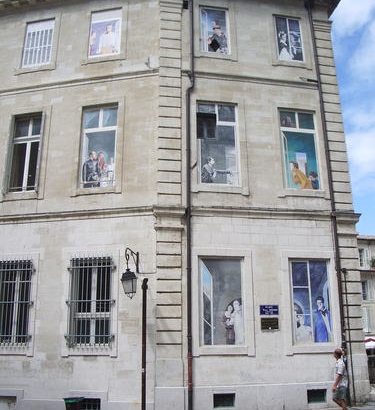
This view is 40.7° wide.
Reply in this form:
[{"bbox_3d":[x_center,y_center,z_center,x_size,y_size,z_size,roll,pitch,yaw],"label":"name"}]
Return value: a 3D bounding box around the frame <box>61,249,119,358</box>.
[{"bbox_3d":[-2.675,2.691,13.882,1.513,2.856,0.200,-4,-15,13],"label":"frame"}]

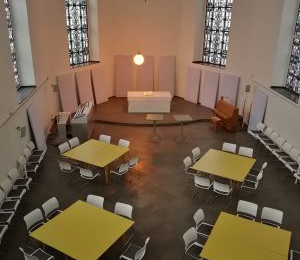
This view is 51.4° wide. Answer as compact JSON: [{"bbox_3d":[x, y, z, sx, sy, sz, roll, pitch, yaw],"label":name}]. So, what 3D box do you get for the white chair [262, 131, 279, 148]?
[{"bbox_3d":[4.722,0.527,12.324,0.510,0.830,0.500,-2,21,-7],"label":"white chair"}]

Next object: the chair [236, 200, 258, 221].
[{"bbox_3d":[2.324,2.252,7.674,0.495,0.785,0.535,11,24,25],"label":"chair"}]

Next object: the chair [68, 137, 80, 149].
[{"bbox_3d":[-2.705,0.749,11.811,0.530,0.830,0.500,13,24,28],"label":"chair"}]

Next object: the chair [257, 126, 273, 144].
[{"bbox_3d":[4.820,0.356,13.193,0.530,0.830,0.500,-2,21,-7],"label":"chair"}]

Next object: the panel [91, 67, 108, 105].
[{"bbox_3d":[-2.880,-2.515,17.867,0.050,1.967,1.043,6,20,31],"label":"panel"}]

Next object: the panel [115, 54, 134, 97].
[{"bbox_3d":[-1.626,-3.340,19.715,1.040,2.580,0.070,-1,15,-4],"label":"panel"}]

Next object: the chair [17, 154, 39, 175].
[{"bbox_3d":[-4.084,1.324,10.652,0.510,0.800,0.510,-1,21,-5],"label":"chair"}]

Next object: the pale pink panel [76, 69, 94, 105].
[{"bbox_3d":[-3.500,-2.177,16.803,0.080,1.980,1.000,11,23,38],"label":"pale pink panel"}]

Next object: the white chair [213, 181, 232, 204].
[{"bbox_3d":[2.081,1.775,8.943,0.500,0.830,0.510,12,24,27],"label":"white chair"}]

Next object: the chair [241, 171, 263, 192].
[{"bbox_3d":[3.106,1.712,9.544,0.530,0.830,0.500,11,23,24],"label":"chair"}]

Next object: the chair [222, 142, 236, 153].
[{"bbox_3d":[2.862,0.974,11.574,0.490,0.816,0.520,12,23,26],"label":"chair"}]

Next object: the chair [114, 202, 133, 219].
[{"bbox_3d":[-0.755,2.373,8.033,0.510,0.800,0.510,9,22,21],"label":"chair"}]

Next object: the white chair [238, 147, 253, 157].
[{"bbox_3d":[3.357,1.102,11.161,0.500,0.830,0.530,12,24,28],"label":"white chair"}]

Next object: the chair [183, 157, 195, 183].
[{"bbox_3d":[1.406,1.386,10.322,0.530,0.830,0.500,12,24,27],"label":"chair"}]

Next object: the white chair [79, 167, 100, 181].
[{"bbox_3d":[-1.971,1.539,10.195,0.510,0.800,0.510,10,22,22],"label":"white chair"}]

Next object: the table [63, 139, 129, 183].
[{"bbox_3d":[-1.834,1.125,10.998,1.623,0.750,1.641,12,23,25],"label":"table"}]

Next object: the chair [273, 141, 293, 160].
[{"bbox_3d":[4.749,0.868,11.305,0.535,0.785,0.495,0,21,-3],"label":"chair"}]

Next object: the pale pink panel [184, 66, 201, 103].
[{"bbox_3d":[2.651,-2.757,19.130,0.082,2.071,1.122,-12,24,-36],"label":"pale pink panel"}]

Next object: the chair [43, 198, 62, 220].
[{"bbox_3d":[-2.359,2.237,7.908,0.530,0.830,0.500,11,23,25],"label":"chair"}]

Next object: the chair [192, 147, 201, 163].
[{"bbox_3d":[1.798,1.121,11.038,0.530,0.830,0.500,15,25,32],"label":"chair"}]

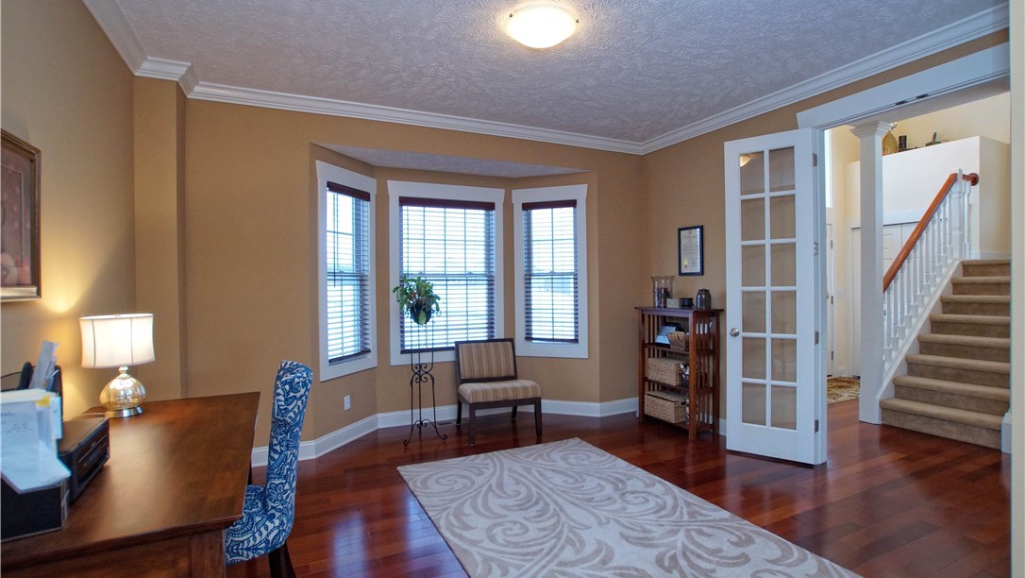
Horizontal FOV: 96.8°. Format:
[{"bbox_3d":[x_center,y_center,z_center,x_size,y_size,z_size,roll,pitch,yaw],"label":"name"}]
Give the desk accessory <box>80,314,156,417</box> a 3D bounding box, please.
[{"bbox_3d":[-1.954,0.374,2.283,0.290,0.495,0.290,-1,1,-26],"label":"desk accessory"}]

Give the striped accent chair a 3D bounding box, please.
[{"bbox_3d":[-0.168,0.918,4.326,0.645,0.800,0.750,-1,1,-17],"label":"striped accent chair"}]

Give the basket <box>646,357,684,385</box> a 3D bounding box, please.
[{"bbox_3d":[1.474,0.774,4.326,0.167,0.196,0.341,-1,1,-26],"label":"basket"}]

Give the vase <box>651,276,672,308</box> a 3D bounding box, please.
[{"bbox_3d":[1.498,0.029,4.517,0.215,0.325,0.215,-1,1,-26],"label":"vase"}]

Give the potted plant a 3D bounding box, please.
[{"bbox_3d":[-0.840,0.095,3.988,0.418,0.439,0.398,-1,1,0],"label":"potted plant"}]

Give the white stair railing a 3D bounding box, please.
[{"bbox_3d":[4.356,-0.249,4.697,1.907,2.040,0.092,-1,1,-25],"label":"white stair railing"}]

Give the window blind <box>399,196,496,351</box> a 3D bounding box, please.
[{"bbox_3d":[-0.637,-0.143,4.590,0.979,1.515,0.061,-1,1,-24],"label":"window blind"}]

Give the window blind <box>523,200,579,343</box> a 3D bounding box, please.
[{"bbox_3d":[0.396,-0.180,4.753,0.571,1.469,0.061,0,1,18],"label":"window blind"}]

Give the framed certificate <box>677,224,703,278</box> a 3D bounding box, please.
[{"bbox_3d":[1.665,-0.350,4.248,0.025,0.449,0.291,-1,1,-27],"label":"framed certificate"}]

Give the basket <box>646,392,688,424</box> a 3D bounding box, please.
[{"bbox_3d":[1.473,1.117,4.339,0.197,0.211,0.385,-1,1,-26],"label":"basket"}]

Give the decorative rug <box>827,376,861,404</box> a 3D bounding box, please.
[{"bbox_3d":[3.987,1.246,5.693,1.785,0.012,0.816,-1,1,-25],"label":"decorative rug"}]

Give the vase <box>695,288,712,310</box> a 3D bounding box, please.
[{"bbox_3d":[1.724,0.089,4.100,0.131,0.182,0.131,-1,1,0],"label":"vase"}]

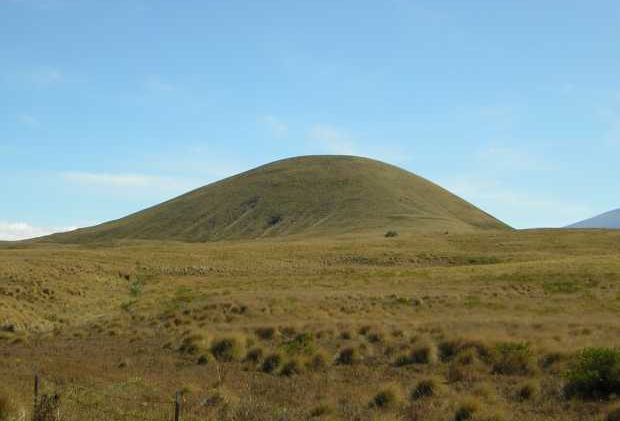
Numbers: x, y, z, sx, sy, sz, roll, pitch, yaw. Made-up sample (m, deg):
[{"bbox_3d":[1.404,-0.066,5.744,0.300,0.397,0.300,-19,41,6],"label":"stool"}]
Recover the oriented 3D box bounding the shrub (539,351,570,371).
[{"bbox_3d":[8.568,5.256,33.892,0.981,0.666,0.824,0,-2,0],"label":"shrub"}]

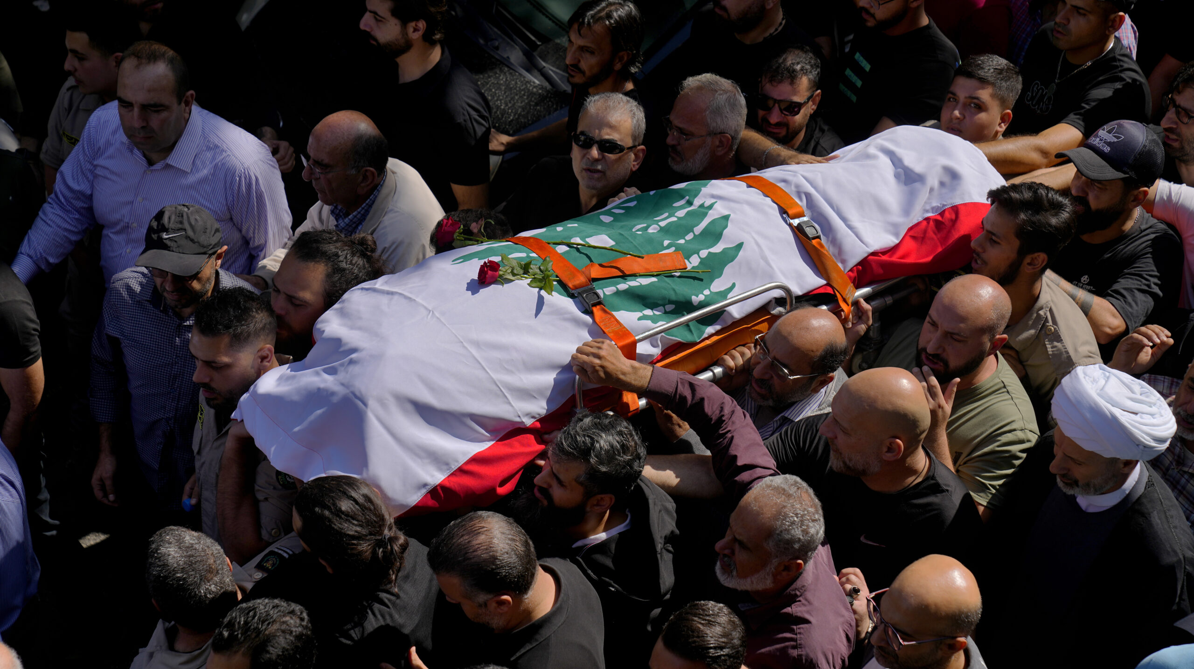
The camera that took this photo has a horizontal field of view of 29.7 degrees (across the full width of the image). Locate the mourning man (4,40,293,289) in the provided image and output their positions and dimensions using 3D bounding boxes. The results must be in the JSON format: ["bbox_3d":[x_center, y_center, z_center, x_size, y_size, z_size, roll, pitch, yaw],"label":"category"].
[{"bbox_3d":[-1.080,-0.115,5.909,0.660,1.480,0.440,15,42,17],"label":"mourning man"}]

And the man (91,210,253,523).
[{"bbox_3d":[-0.963,0.352,5.703,0.520,1.720,0.340,16,39,20],"label":"man"}]

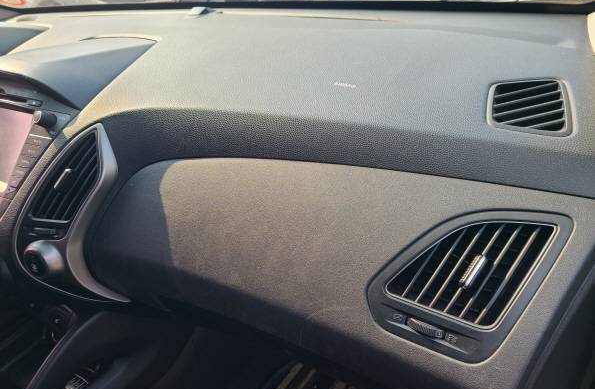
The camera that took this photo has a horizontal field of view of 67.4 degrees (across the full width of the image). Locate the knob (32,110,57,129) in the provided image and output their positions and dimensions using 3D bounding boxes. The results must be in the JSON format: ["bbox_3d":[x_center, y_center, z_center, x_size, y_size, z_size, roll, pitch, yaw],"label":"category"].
[{"bbox_3d":[-0.308,-0.093,0.547,0.018,0.018,0.018,12,-5,23],"label":"knob"}]

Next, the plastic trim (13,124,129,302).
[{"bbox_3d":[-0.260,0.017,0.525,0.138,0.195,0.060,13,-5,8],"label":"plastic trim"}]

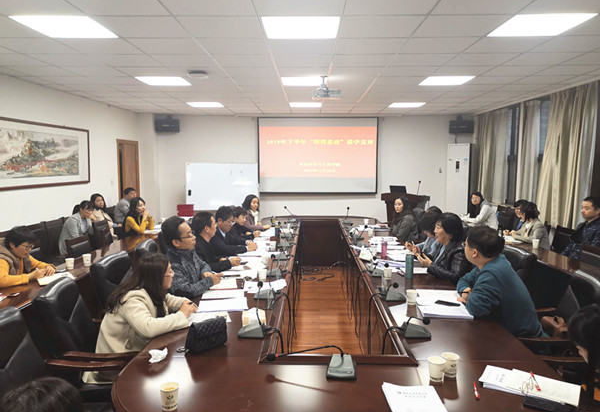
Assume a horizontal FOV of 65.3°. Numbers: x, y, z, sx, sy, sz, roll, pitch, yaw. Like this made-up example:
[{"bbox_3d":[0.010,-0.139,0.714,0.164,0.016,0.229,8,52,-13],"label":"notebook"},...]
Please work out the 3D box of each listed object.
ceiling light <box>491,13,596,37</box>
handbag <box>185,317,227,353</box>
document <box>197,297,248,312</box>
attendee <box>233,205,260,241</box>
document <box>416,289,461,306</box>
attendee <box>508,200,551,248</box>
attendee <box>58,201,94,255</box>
[{"bbox_3d":[1.810,-1.384,3.554,0.590,0.060,0.590,0,5,1],"label":"ceiling light"},{"bbox_3d":[-0.475,0.645,2.389,0.200,0.141,0.085,-5,7,-42],"label":"handbag"},{"bbox_3d":[-0.489,0.637,3.036,0.295,0.015,0.230,-1,5,-9],"label":"document"},{"bbox_3d":[-0.755,0.551,5.709,0.700,1.165,0.520,0,5,-2],"label":"attendee"},{"bbox_3d":[0.950,0.619,3.165,0.300,0.020,0.340,1,5,9],"label":"document"},{"bbox_3d":[2.578,0.557,5.316,0.680,1.200,0.500,0,5,1],"label":"attendee"},{"bbox_3d":[-2.771,0.511,5.932,0.750,1.195,0.580,1,5,13],"label":"attendee"}]

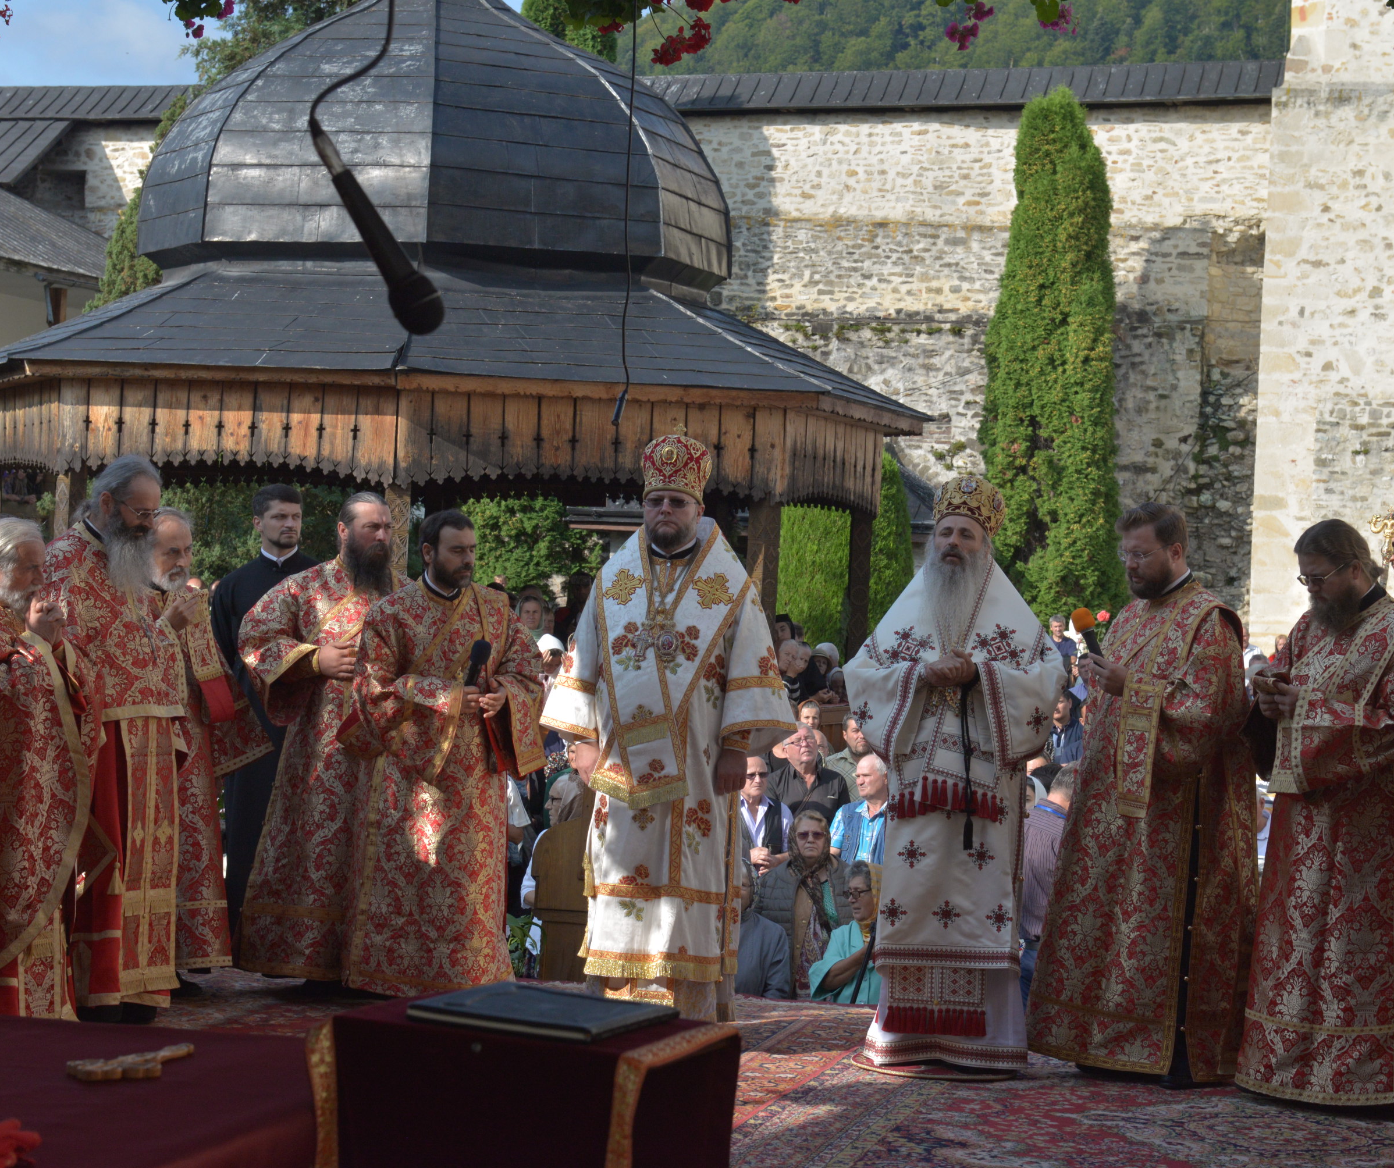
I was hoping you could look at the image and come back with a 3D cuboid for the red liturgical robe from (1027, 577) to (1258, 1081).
[{"bbox_3d":[1.367,0.743,10.420,0.550,1.532,0.620,1,1,-33],"label":"red liturgical robe"}]

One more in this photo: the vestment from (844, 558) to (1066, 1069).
[{"bbox_3d":[0.810,0.560,10.750,0.700,1.860,0.500,2,-1,13],"label":"vestment"}]

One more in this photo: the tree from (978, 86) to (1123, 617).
[{"bbox_3d":[3.834,-1.552,36.500,1.500,7.550,1.500,2,-1,0],"label":"tree"}]

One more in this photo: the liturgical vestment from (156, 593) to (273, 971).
[{"bbox_3d":[-1.803,0.696,11.950,0.480,1.329,0.580,2,1,38],"label":"liturgical vestment"}]

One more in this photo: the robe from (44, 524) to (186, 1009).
[{"bbox_3d":[-1.851,0.580,10.800,0.460,1.530,0.570,1,-2,37],"label":"robe"}]

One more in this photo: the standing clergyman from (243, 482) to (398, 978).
[{"bbox_3d":[-1.315,0.547,12.100,0.680,1.780,0.520,3,-2,-41],"label":"standing clergyman"}]

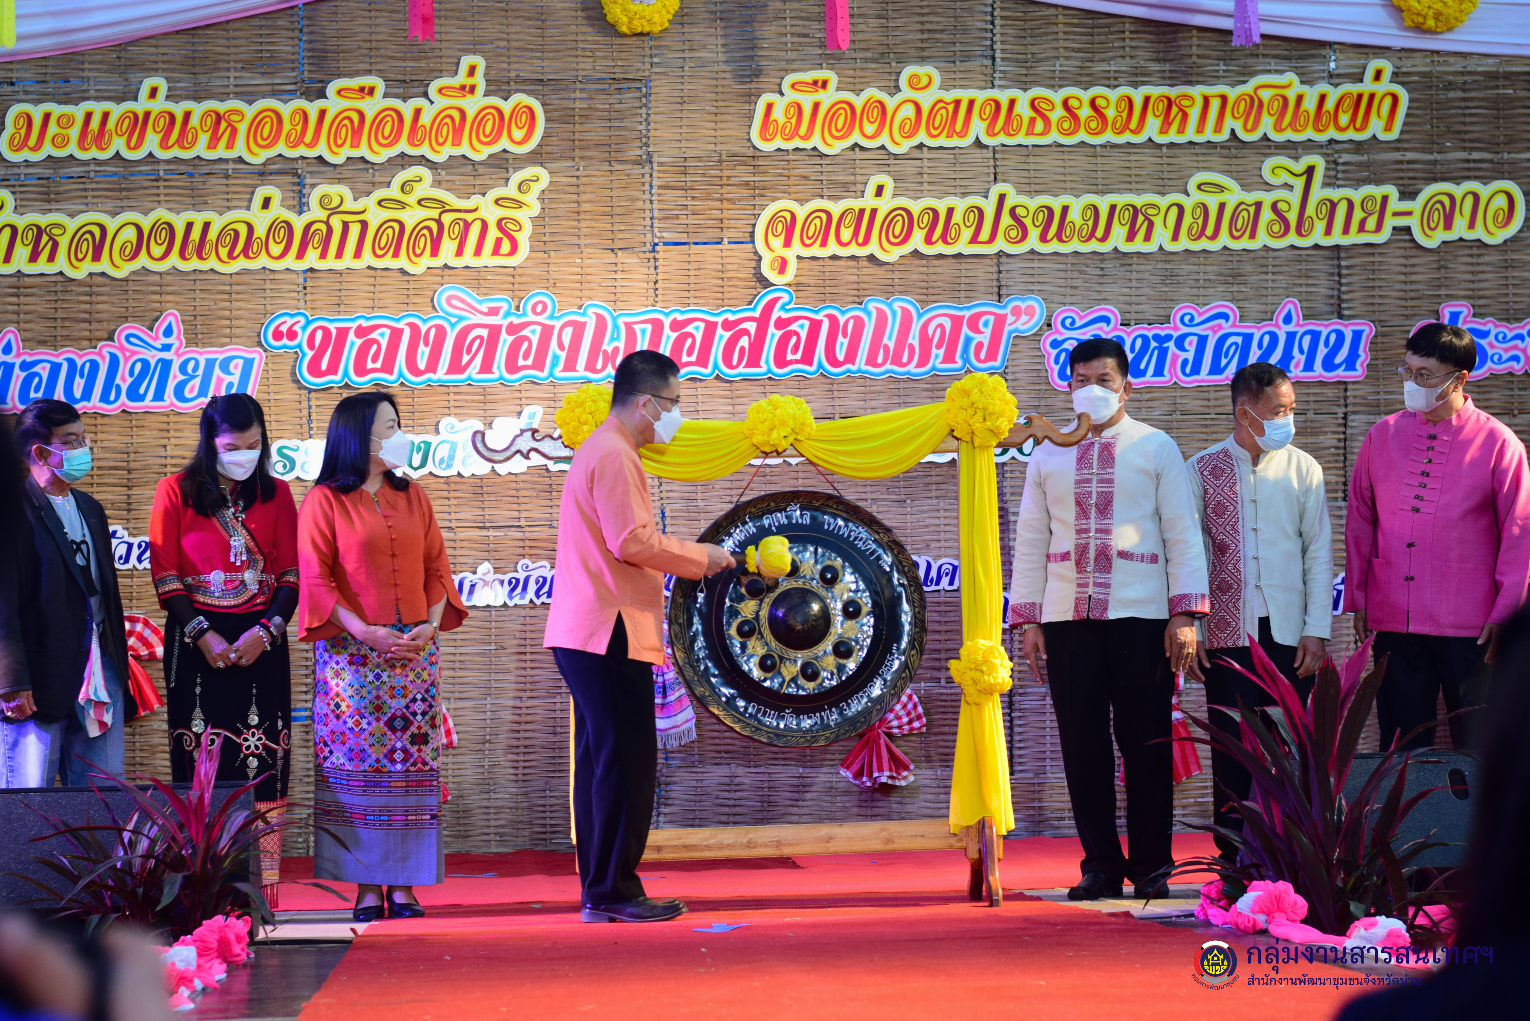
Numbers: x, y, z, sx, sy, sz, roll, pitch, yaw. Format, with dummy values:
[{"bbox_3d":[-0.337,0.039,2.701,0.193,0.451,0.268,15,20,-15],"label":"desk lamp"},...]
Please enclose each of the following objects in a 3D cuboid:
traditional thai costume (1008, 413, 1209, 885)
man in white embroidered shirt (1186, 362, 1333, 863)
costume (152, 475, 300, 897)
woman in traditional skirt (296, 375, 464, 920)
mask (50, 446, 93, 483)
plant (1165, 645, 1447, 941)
[{"bbox_3d":[1.054,0.424,9.780,0.590,1.440,0.320,-1,0,17],"label":"traditional thai costume"},{"bbox_3d":[1.605,0.338,10.350,0.500,1.635,0.310,-1,0,-4],"label":"man in white embroidered shirt"},{"bbox_3d":[-1.649,0.527,9.720,0.460,1.280,0.320,-1,0,-17],"label":"costume"},{"bbox_3d":[-1.156,0.437,9.620,0.510,1.590,0.360,-1,0,-22],"label":"woman in traditional skirt"},{"bbox_3d":[-2.068,-0.135,9.500,0.085,0.112,0.130,-1,0,40],"label":"mask"},{"bbox_3d":[1.545,0.780,8.950,0.800,0.830,0.740,-1,0,0],"label":"plant"}]

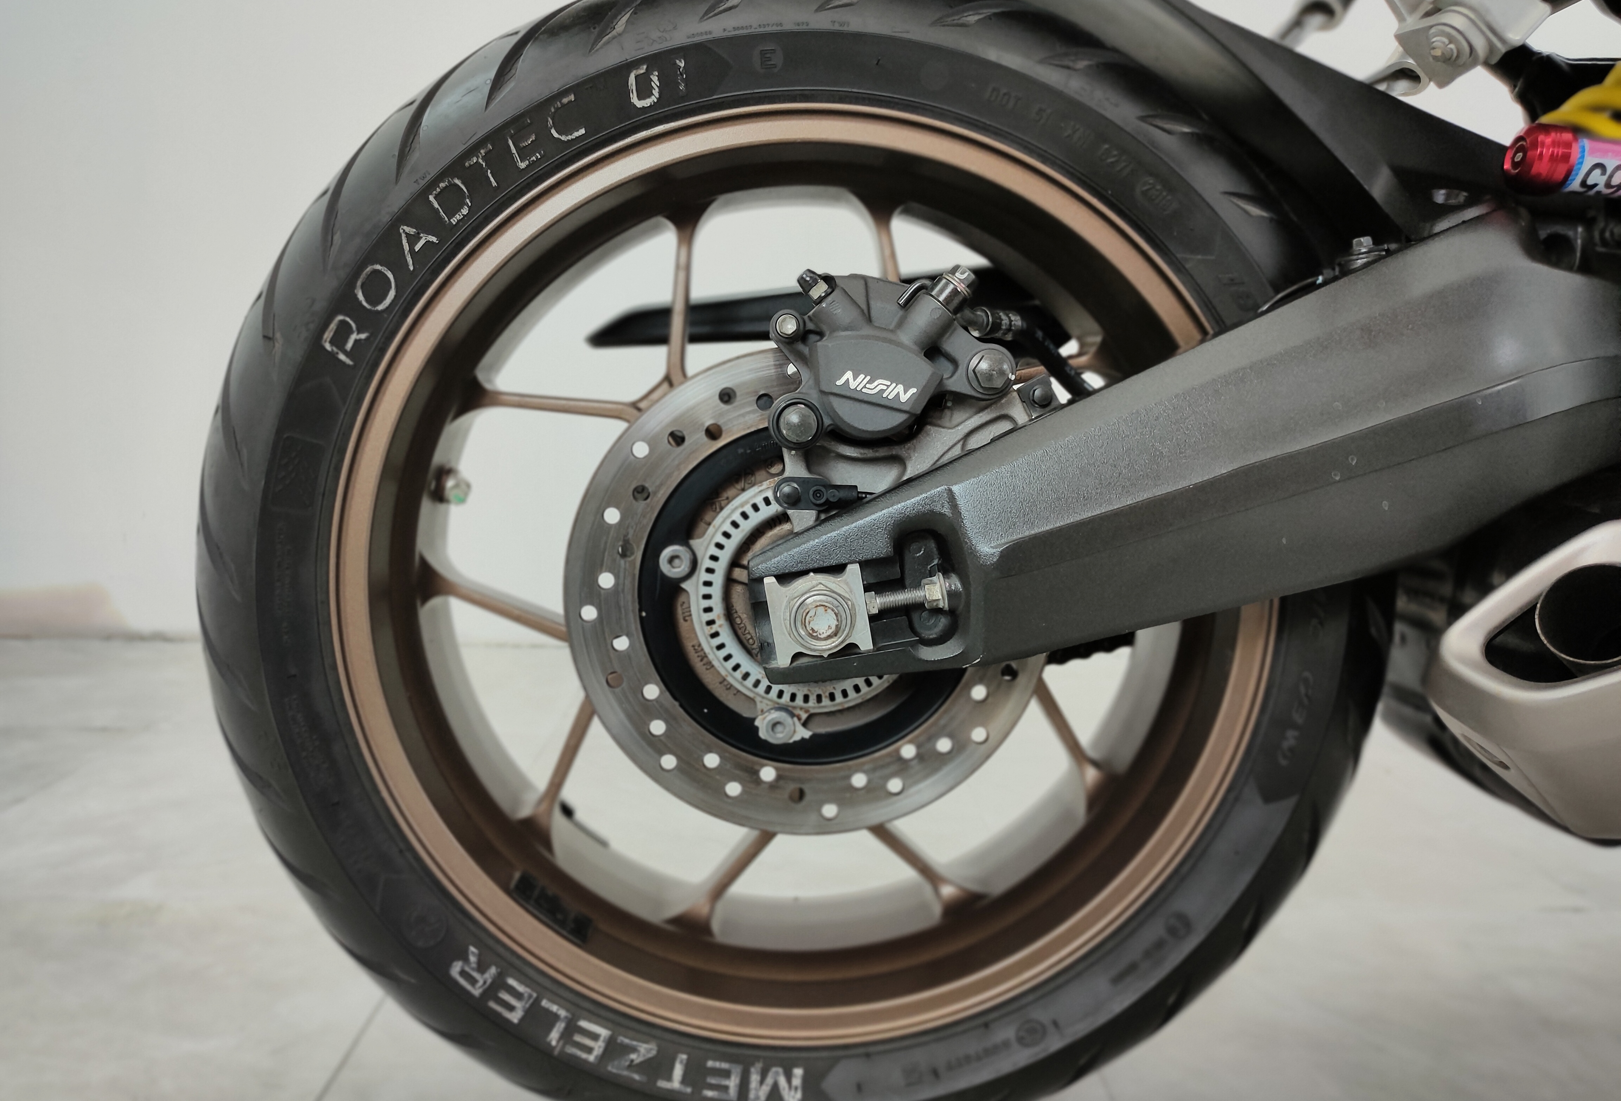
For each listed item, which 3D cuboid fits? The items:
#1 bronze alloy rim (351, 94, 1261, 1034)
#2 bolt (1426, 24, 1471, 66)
[{"bbox_3d":[-0.003,0.012,0.798,0.464,0.464,0.152,0,7,-4],"label":"bronze alloy rim"},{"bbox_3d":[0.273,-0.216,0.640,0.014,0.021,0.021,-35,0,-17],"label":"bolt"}]

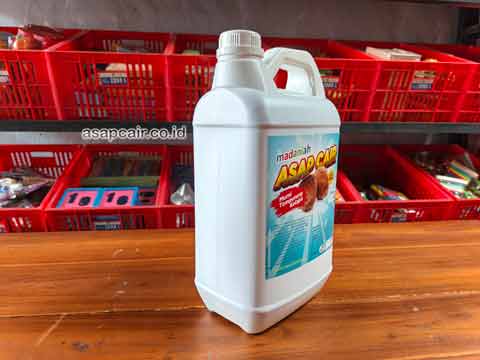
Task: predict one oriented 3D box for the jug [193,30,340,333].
[{"bbox_3d":[0.033,-0.004,0.376,0.174,0.310,0.118,-9,13,-39],"label":"jug"}]

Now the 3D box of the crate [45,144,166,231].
[{"bbox_3d":[-0.466,0.068,1.254,0.345,0.225,0.455,-1,32,-8],"label":"crate"}]

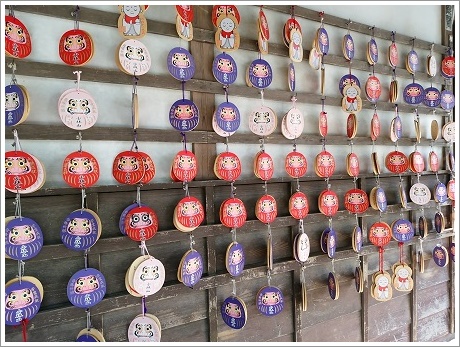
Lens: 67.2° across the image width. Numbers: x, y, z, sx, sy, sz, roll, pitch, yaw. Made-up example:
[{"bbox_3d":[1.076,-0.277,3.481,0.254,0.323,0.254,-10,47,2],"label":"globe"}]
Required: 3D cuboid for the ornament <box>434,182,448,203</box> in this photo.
[{"bbox_3d":[0.983,0.091,1.610,0.088,0.093,0.011,-2,1,-28],"label":"ornament"}]

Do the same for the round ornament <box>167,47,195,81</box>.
[{"bbox_3d":[-0.138,-0.306,0.967,0.088,0.093,0.007,-3,1,-32],"label":"round ornament"}]

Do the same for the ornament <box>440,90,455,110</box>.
[{"bbox_3d":[1.024,-0.343,1.626,0.088,0.093,0.007,-2,1,-18],"label":"ornament"}]

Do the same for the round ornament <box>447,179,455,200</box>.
[{"bbox_3d":[1.030,0.078,1.594,0.088,0.093,0.010,-2,1,-20],"label":"round ornament"}]

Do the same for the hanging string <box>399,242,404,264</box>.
[{"bbox_3d":[0.720,0.336,1.454,0.020,0.093,0.010,-2,1,-10],"label":"hanging string"}]

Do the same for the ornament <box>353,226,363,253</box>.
[{"bbox_3d":[0.487,0.253,1.319,0.014,0.093,0.088,-2,1,37],"label":"ornament"}]

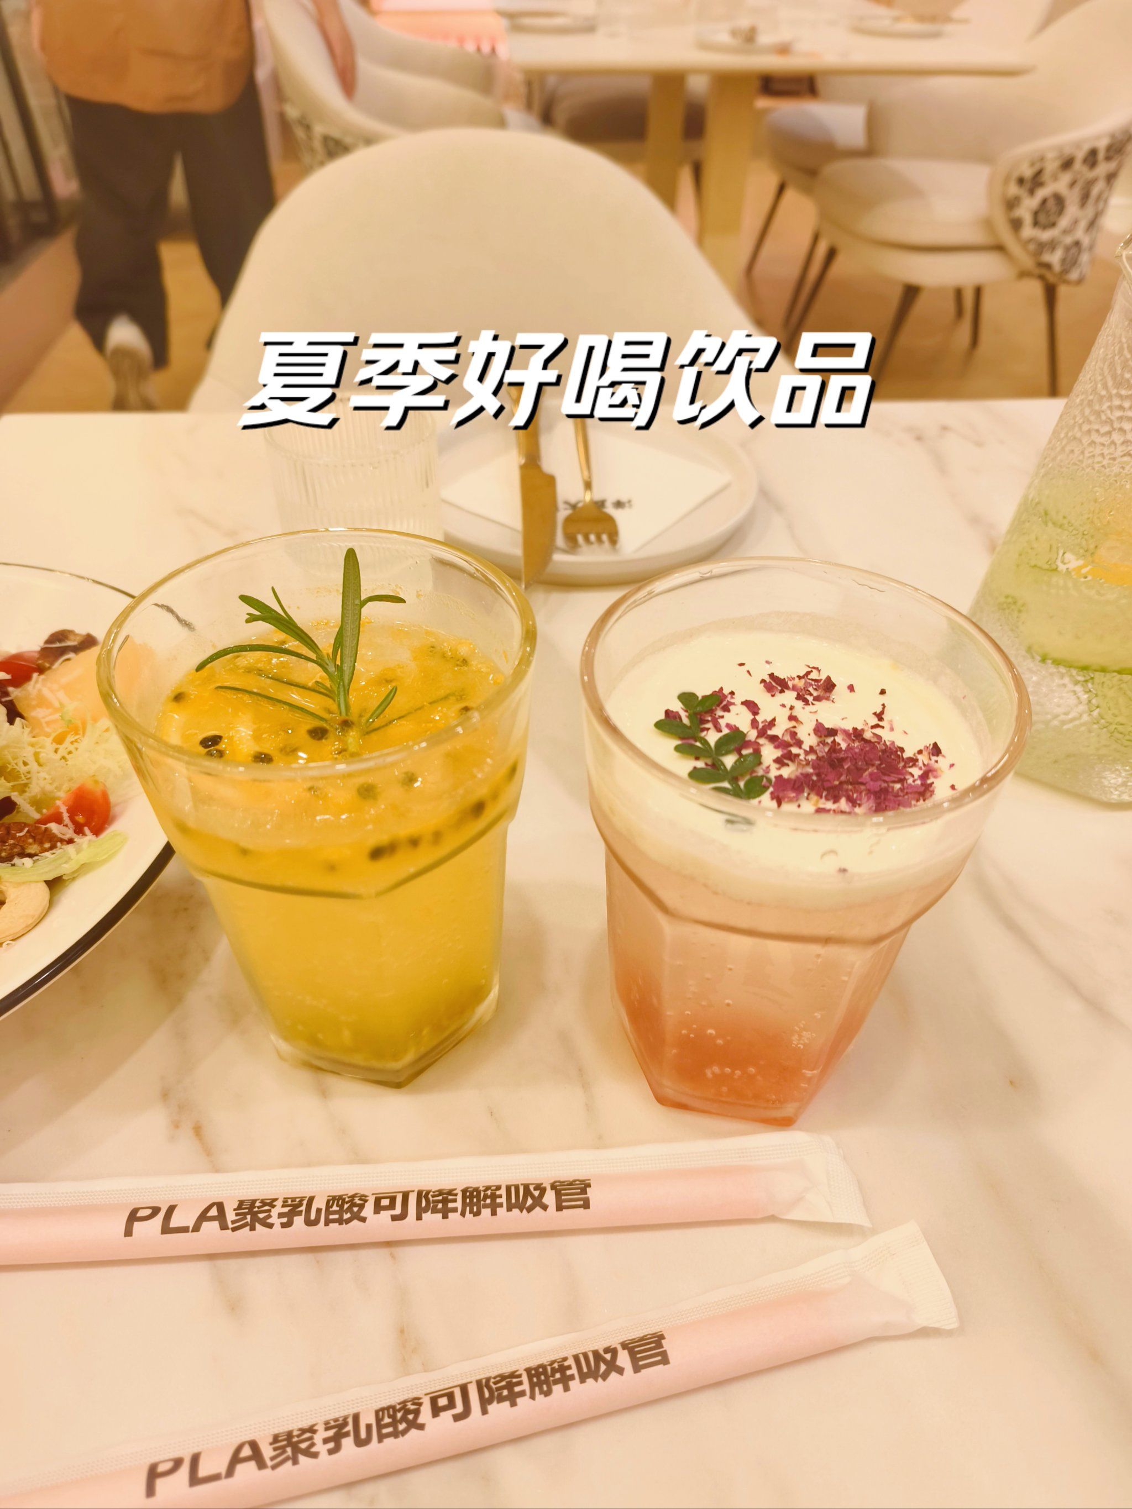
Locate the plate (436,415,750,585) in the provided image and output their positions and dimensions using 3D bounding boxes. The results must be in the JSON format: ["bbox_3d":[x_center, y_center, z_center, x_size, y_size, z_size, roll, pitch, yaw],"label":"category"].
[{"bbox_3d":[0.010,-0.136,0.511,0.172,0.019,0.172,1,42,-1],"label":"plate"}]

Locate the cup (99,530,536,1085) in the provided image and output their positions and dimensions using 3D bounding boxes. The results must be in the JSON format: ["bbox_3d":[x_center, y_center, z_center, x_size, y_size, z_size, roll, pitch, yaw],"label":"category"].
[{"bbox_3d":[-0.051,0.021,0.246,0.087,0.121,0.087,1,41,-1],"label":"cup"}]

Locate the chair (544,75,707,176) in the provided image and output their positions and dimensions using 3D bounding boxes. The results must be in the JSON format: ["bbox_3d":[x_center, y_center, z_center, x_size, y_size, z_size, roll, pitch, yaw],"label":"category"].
[{"bbox_3d":[0.170,-2.094,3.282,0.620,0.800,0.570,-4,42,-6],"label":"chair"}]

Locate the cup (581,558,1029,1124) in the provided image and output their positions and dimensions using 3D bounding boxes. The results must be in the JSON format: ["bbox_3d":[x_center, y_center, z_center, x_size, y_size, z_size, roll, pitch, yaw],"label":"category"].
[{"bbox_3d":[0.046,0.028,0.240,0.087,0.121,0.087,1,41,-1],"label":"cup"}]

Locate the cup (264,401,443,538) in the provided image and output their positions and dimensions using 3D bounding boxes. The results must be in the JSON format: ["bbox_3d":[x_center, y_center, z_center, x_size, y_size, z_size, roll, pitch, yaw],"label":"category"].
[{"bbox_3d":[-0.084,-0.095,0.415,0.065,0.084,0.065,1,42,-1],"label":"cup"}]

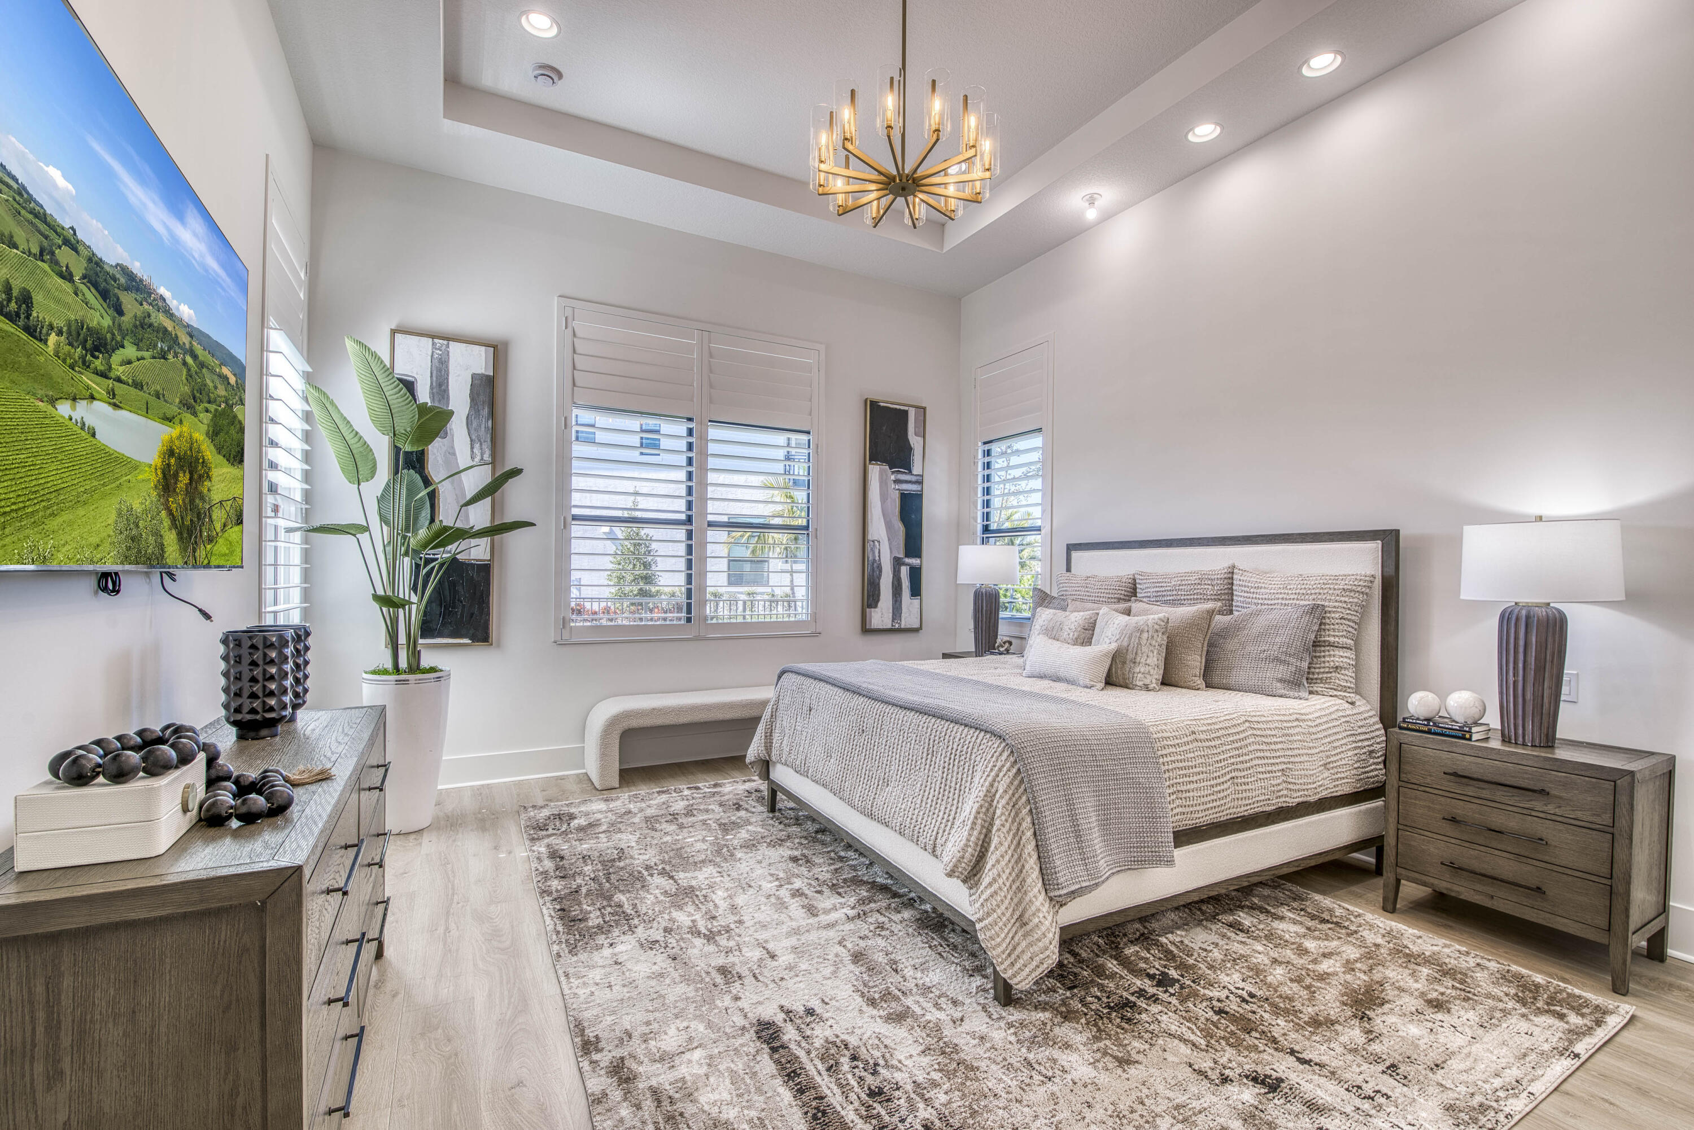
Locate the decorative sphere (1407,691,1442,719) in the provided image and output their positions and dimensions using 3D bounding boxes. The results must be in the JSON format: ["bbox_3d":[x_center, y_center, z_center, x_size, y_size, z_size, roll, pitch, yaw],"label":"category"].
[{"bbox_3d":[2.384,0.579,2.913,0.111,0.111,0.111,1,-1,-29],"label":"decorative sphere"}]

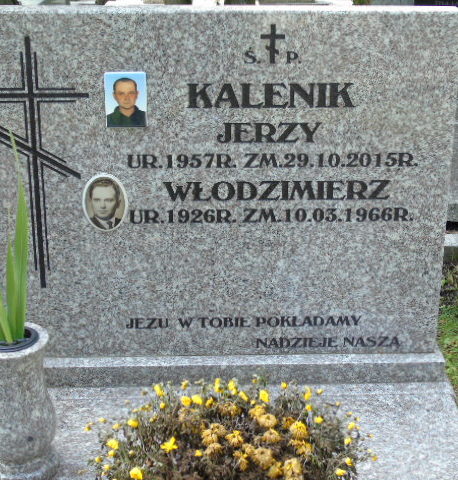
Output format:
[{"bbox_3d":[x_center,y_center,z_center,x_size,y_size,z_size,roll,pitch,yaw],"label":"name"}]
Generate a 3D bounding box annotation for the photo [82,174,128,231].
[{"bbox_3d":[-0.248,-0.075,1.990,0.090,0.120,0.010,0,19,-2],"label":"photo"}]

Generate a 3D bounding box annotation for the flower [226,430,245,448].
[{"bbox_3d":[0.011,0.338,1.693,0.033,0.028,0.032,0,23,0],"label":"flower"}]

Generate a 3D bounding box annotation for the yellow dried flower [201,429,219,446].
[{"bbox_3d":[-0.032,0.336,1.698,0.030,0.029,0.030,0,23,0],"label":"yellow dried flower"}]

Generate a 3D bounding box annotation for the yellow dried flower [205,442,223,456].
[{"bbox_3d":[-0.022,0.315,1.502,0.027,0.018,0.027,0,23,-2],"label":"yellow dried flower"}]

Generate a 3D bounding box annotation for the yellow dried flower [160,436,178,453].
[{"bbox_3d":[-0.103,0.347,1.695,0.030,0.025,0.029,0,23,0],"label":"yellow dried flower"}]

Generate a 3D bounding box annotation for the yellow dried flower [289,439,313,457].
[{"bbox_3d":[0.121,0.348,1.672,0.039,0.026,0.035,0,23,0],"label":"yellow dried flower"}]

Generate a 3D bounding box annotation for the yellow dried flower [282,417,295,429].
[{"bbox_3d":[0.104,0.318,1.740,0.024,0.019,0.022,0,23,0],"label":"yellow dried flower"}]

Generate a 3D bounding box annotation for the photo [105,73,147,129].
[{"bbox_3d":[-0.204,-0.276,1.981,0.082,0.111,0.007,0,20,-2],"label":"photo"}]

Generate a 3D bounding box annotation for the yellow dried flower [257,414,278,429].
[{"bbox_3d":[0.062,0.285,1.567,0.035,0.019,0.035,0,23,-2],"label":"yellow dried flower"}]

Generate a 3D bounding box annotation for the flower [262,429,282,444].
[{"bbox_3d":[0.065,0.301,1.530,0.031,0.021,0.031,0,23,-2],"label":"flower"}]

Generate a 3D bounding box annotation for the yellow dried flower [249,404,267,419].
[{"bbox_3d":[0.047,0.274,1.594,0.031,0.018,0.031,0,23,-2],"label":"yellow dried flower"}]

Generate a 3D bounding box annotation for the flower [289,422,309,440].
[{"bbox_3d":[0.109,0.295,1.545,0.031,0.026,0.031,0,23,-2],"label":"flower"}]

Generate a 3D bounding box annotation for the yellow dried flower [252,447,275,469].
[{"bbox_3d":[0.051,0.324,1.488,0.036,0.030,0.036,0,23,-2],"label":"yellow dried flower"}]

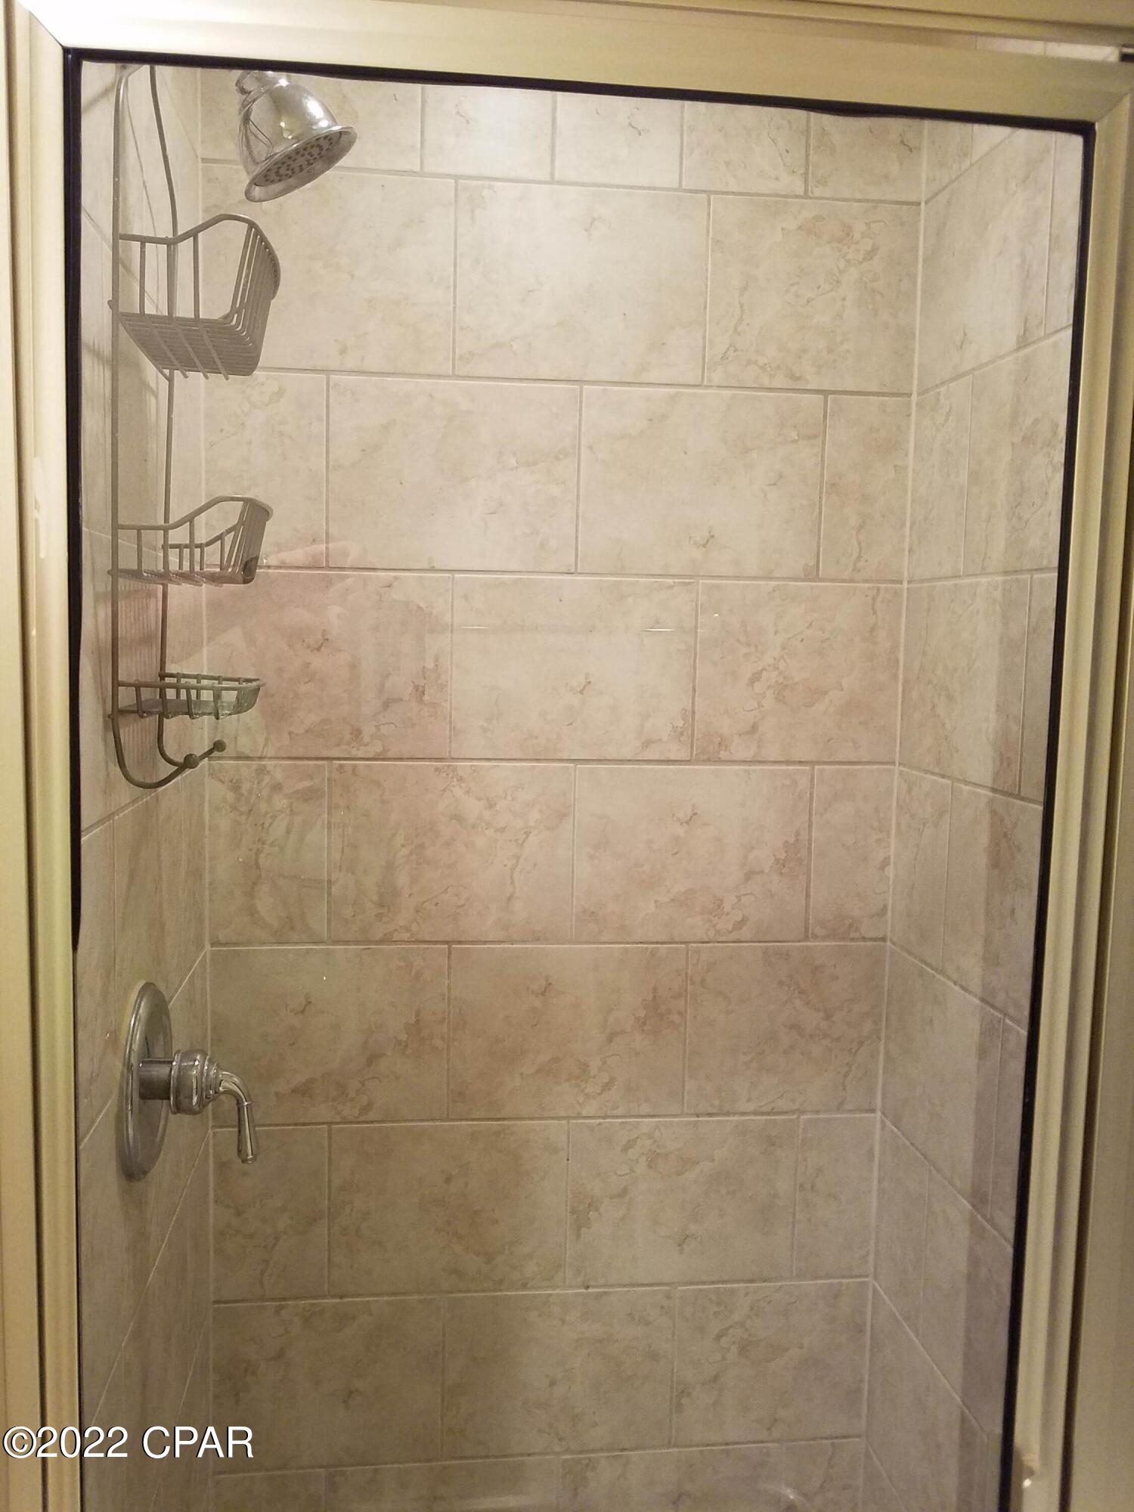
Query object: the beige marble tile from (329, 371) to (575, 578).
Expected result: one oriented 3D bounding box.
[{"bbox_3d":[-0.137,-0.343,1.400,0.305,0.230,0.010,1,6,-6],"label":"beige marble tile"}]

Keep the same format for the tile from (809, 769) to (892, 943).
[{"bbox_3d":[0.372,0.130,1.495,0.107,0.230,0.010,1,6,-6],"label":"tile"}]

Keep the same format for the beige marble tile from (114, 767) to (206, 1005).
[{"bbox_3d":[-0.432,0.151,1.217,0.010,0.240,0.455,0,5,-8],"label":"beige marble tile"}]

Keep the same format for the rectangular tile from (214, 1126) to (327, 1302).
[{"bbox_3d":[-0.393,0.608,1.510,0.149,0.237,0.010,1,6,-6],"label":"rectangular tile"}]

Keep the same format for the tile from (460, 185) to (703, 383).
[{"bbox_3d":[0.021,-0.602,1.454,0.318,0.240,0.010,1,5,-6],"label":"tile"}]

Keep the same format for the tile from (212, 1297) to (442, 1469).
[{"bbox_3d":[-0.323,0.851,1.542,0.304,0.239,0.010,1,6,-6],"label":"tile"}]

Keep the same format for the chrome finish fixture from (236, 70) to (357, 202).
[{"bbox_3d":[-0.267,-0.590,1.052,0.117,0.085,0.117,-29,11,-9],"label":"chrome finish fixture"}]

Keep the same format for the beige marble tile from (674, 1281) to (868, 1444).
[{"bbox_3d":[0.288,0.858,1.606,0.276,0.238,0.010,1,6,-6],"label":"beige marble tile"}]

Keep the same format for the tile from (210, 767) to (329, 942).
[{"bbox_3d":[-0.390,0.127,1.483,0.147,0.240,0.010,1,5,-6],"label":"tile"}]

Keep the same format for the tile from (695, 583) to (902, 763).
[{"bbox_3d":[0.313,-0.110,1.531,0.278,0.240,0.010,1,5,-6],"label":"tile"}]

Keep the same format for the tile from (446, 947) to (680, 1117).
[{"bbox_3d":[0.002,0.375,1.547,0.318,0.240,0.010,1,5,-6],"label":"tile"}]

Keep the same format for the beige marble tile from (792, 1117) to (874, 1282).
[{"bbox_3d":[0.376,0.618,1.591,0.108,0.237,0.010,1,6,-6],"label":"beige marble tile"}]

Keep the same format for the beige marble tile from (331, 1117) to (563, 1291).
[{"bbox_3d":[-0.159,0.610,1.535,0.315,0.239,0.010,1,6,-6],"label":"beige marble tile"}]

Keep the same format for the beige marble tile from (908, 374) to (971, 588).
[{"bbox_3d":[0.468,-0.339,1.419,0.010,0.238,0.154,0,6,-8],"label":"beige marble tile"}]

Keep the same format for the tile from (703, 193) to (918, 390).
[{"bbox_3d":[0.307,-0.573,1.420,0.266,0.230,0.010,1,6,-6],"label":"tile"}]

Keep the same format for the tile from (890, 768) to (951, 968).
[{"bbox_3d":[0.445,0.138,1.424,0.010,0.230,0.142,0,6,-9],"label":"tile"}]

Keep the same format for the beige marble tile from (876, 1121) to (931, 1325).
[{"bbox_3d":[0.436,0.606,1.470,0.010,0.230,0.142,0,6,-9],"label":"beige marble tile"}]

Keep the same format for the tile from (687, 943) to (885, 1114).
[{"bbox_3d":[0.289,0.363,1.510,0.266,0.230,0.010,1,6,-6],"label":"tile"}]

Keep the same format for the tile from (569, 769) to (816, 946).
[{"bbox_3d":[0.163,0.127,1.475,0.305,0.230,0.010,1,6,-6],"label":"tile"}]

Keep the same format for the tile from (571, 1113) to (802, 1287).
[{"bbox_3d":[0.158,0.621,1.586,0.318,0.240,0.010,1,5,-6],"label":"tile"}]

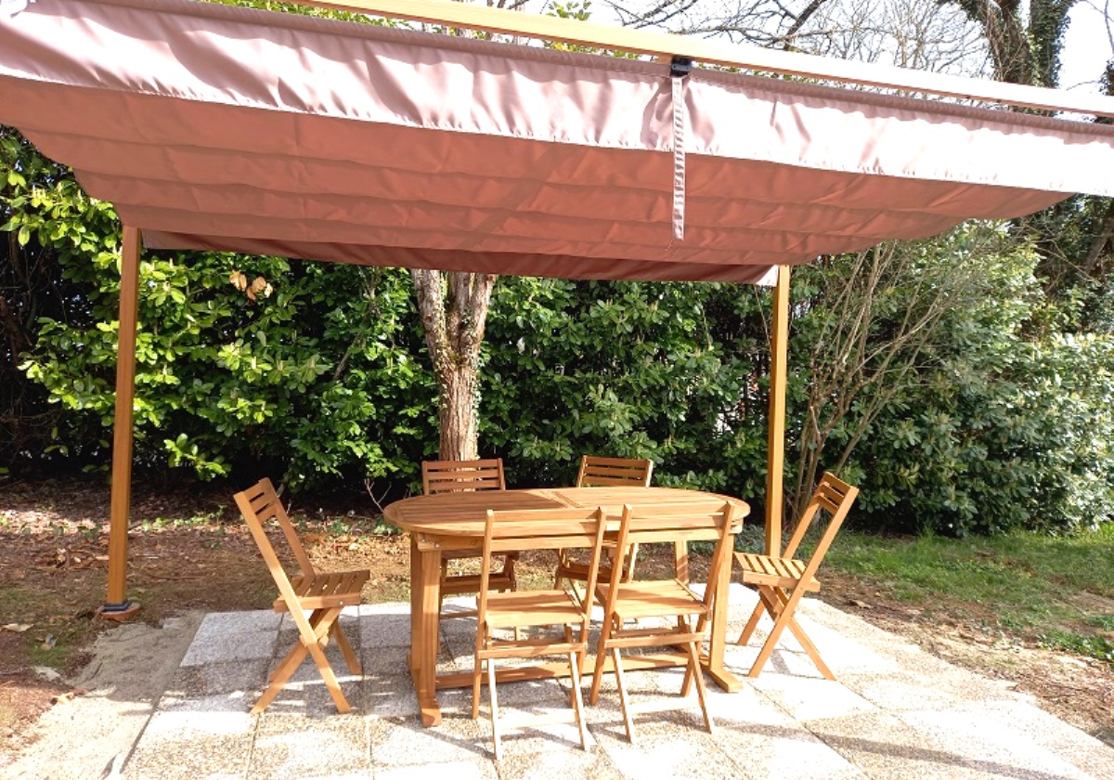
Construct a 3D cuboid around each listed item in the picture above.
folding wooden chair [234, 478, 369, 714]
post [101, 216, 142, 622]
[{"bbox_3d":[-1.017,0.813,3.288,0.462,0.870,0.415,0,2,-7],"label":"folding wooden chair"},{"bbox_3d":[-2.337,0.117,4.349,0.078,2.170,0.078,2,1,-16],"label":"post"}]

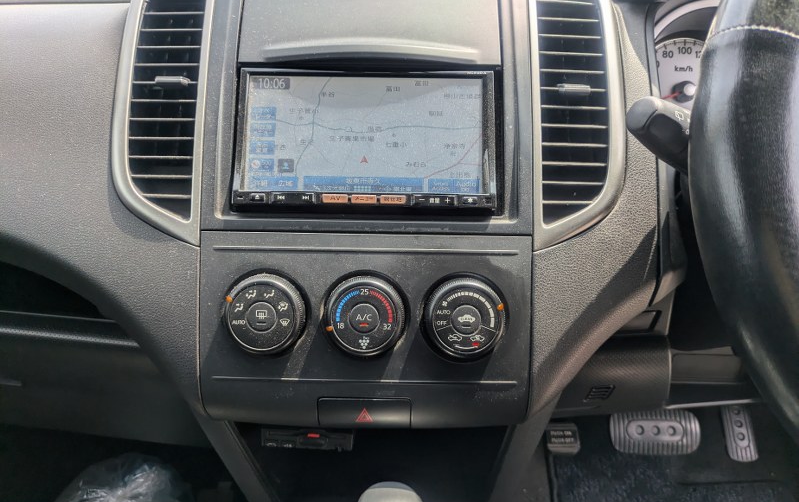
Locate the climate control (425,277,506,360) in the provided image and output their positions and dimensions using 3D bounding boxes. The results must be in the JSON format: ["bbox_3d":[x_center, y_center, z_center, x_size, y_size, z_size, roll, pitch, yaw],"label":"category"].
[{"bbox_3d":[0.042,0.043,0.368,0.051,0.051,0.021,1,-5,1],"label":"climate control"}]

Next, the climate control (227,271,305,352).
[{"bbox_3d":[-0.086,0.041,0.369,0.051,0.051,0.021,1,-5,1],"label":"climate control"}]

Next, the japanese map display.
[{"bbox_3d":[-0.025,-0.081,0.394,0.161,0.086,0.011,1,-9,1],"label":"japanese map display"}]

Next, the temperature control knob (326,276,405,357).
[{"bbox_3d":[-0.022,0.042,0.369,0.051,0.051,0.021,1,-5,1],"label":"temperature control knob"}]

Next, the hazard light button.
[{"bbox_3d":[-0.024,0.106,0.378,0.061,0.021,0.011,1,2,1],"label":"hazard light button"}]

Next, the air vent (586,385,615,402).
[{"bbox_3d":[0.177,0.126,0.510,0.027,0.015,0.006,1,-2,0],"label":"air vent"}]

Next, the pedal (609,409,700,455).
[{"bbox_3d":[0.335,0.236,0.755,0.116,0.060,0.022,1,-12,0],"label":"pedal"}]

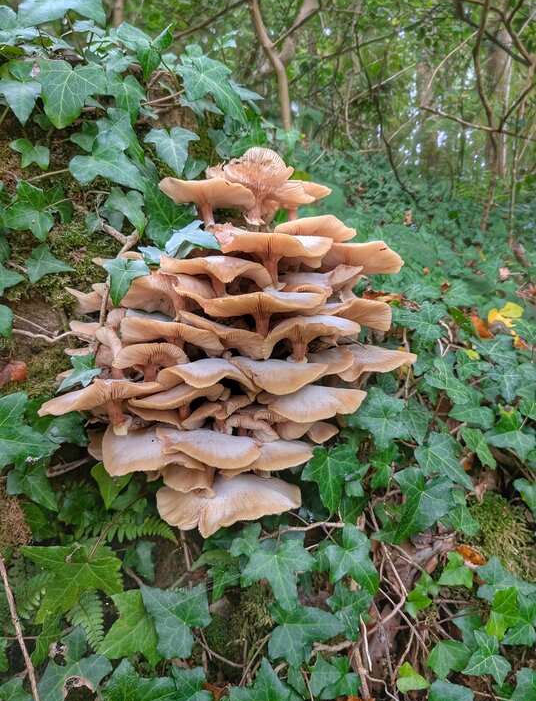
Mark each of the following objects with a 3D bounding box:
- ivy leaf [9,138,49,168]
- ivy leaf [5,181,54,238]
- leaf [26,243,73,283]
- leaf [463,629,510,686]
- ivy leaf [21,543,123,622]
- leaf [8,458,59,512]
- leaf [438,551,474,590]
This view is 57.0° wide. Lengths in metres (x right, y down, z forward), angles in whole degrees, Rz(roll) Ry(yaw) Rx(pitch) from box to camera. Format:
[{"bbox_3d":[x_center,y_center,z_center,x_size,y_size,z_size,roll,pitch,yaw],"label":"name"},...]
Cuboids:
[{"bbox_3d":[-0.290,-0.238,0.602,0.048,0.038,0.013,7,-10,-8],"label":"ivy leaf"},{"bbox_3d":[-0.277,-0.160,0.572,0.053,0.081,0.018,-14,-12,-12],"label":"ivy leaf"},{"bbox_3d":[-0.260,-0.100,0.587,0.057,0.053,0.013,16,-19,-4],"label":"leaf"},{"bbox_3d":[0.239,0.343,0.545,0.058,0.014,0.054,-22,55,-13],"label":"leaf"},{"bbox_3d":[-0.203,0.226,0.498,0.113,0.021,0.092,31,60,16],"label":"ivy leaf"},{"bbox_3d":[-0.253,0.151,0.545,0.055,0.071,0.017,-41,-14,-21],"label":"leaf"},{"bbox_3d":[0.235,0.276,0.623,0.043,0.015,0.041,2,54,9],"label":"leaf"}]

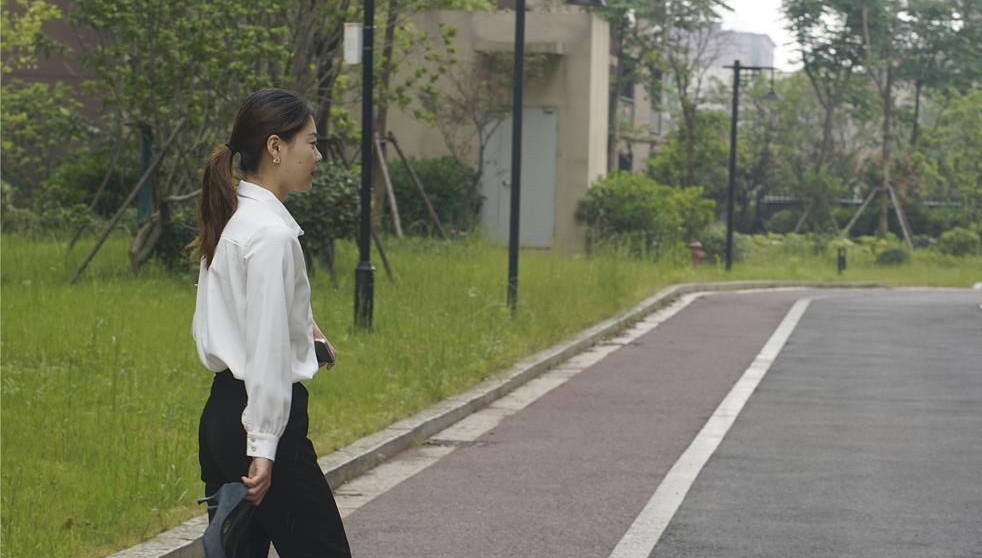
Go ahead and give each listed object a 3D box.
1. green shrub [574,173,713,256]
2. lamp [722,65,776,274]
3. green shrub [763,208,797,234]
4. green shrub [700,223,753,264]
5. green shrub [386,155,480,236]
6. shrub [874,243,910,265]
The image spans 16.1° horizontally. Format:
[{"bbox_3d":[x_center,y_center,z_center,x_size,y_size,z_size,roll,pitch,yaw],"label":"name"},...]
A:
[{"bbox_3d":[2.266,-0.929,51.500,2.000,1.320,1.600,1,2,0],"label":"green shrub"},{"bbox_3d":[3.882,-1.720,52.500,0.840,3.220,0.340,1,2,5],"label":"lamp"},{"bbox_3d":[6.169,-1.200,74.000,0.720,0.620,0.700,1,2,0],"label":"green shrub"},{"bbox_3d":[3.721,-0.555,55.000,0.830,0.640,0.750,1,2,0],"label":"green shrub"},{"bbox_3d":[-0.835,-1.166,50.000,1.360,1.220,1.200,1,2,0],"label":"green shrub"},{"bbox_3d":[6.754,-0.426,58.500,0.600,0.390,0.580,1,2,0],"label":"shrub"}]

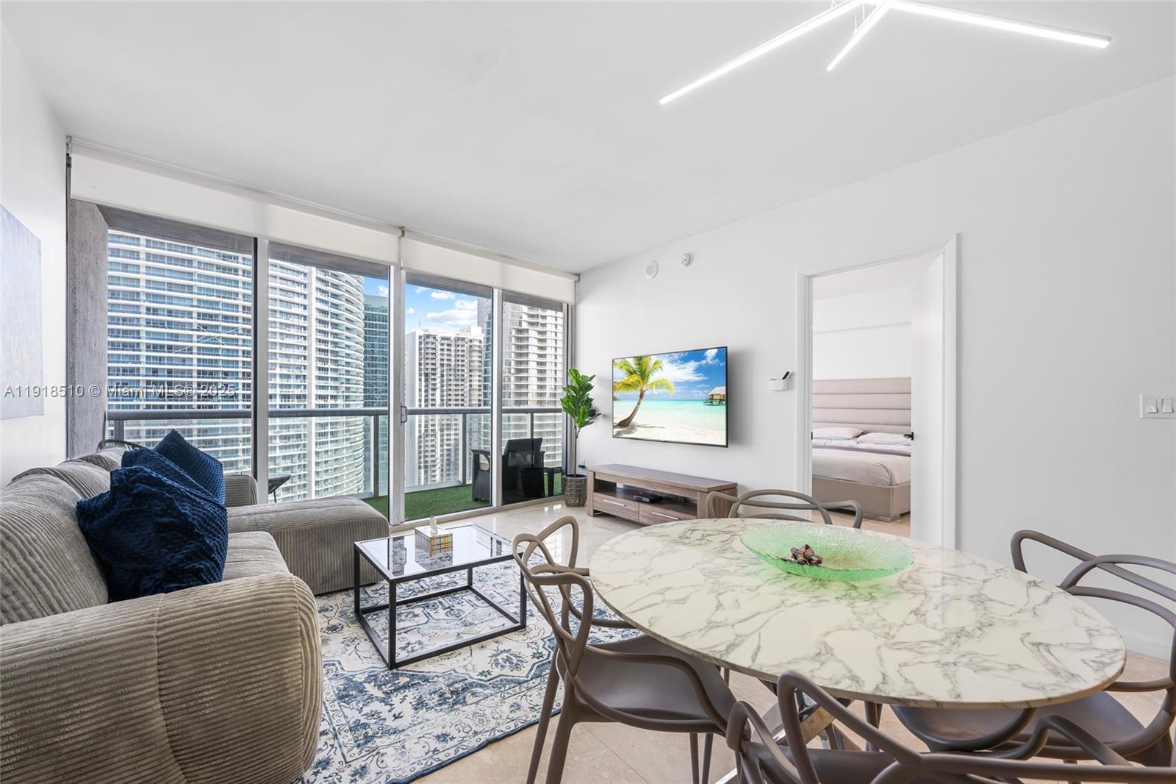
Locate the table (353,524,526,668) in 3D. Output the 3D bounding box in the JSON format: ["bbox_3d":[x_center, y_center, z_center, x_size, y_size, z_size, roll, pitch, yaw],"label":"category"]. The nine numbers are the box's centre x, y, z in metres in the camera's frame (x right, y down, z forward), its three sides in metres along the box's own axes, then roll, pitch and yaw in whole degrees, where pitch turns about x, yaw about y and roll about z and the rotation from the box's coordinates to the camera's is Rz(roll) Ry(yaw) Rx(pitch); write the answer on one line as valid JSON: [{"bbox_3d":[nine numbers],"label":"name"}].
[{"bbox_3d":[-0.799,1.015,2.437,0.660,0.400,0.660,1,-1,-36],"label":"table"}]

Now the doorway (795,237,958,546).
[{"bbox_3d":[1.925,0.165,3.125,0.150,2.190,0.970,1,-1,-40],"label":"doorway"}]

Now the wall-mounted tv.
[{"bbox_3d":[0.731,0.053,4.371,0.060,0.830,1.430,1,-1,-41],"label":"wall-mounted tv"}]

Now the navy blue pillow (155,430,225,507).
[{"bbox_3d":[-2.040,0.450,2.200,0.170,0.450,0.460,-22,-9,21],"label":"navy blue pillow"}]

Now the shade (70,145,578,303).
[{"bbox_3d":[-1.624,-1.280,4.104,4.030,0.370,0.100,1,-1,-43],"label":"shade"}]

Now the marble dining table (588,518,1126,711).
[{"bbox_3d":[0.554,0.837,1.173,1.100,0.750,1.100,1,-1,-40],"label":"marble dining table"}]

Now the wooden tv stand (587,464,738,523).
[{"bbox_3d":[0.631,1.029,4.311,0.420,0.485,1.460,1,-1,-42],"label":"wooden tv stand"}]

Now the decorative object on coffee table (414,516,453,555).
[{"bbox_3d":[-0.797,0.739,2.371,0.110,0.155,0.170,1,-1,-40],"label":"decorative object on coffee table"}]

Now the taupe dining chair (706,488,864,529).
[{"bbox_3d":[0.733,0.808,1.697,0.570,0.830,0.500,0,-1,16],"label":"taupe dining chair"}]

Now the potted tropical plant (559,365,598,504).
[{"bbox_3d":[-0.124,0.507,5.153,0.420,1.560,0.420,0,-1,0],"label":"potted tropical plant"}]

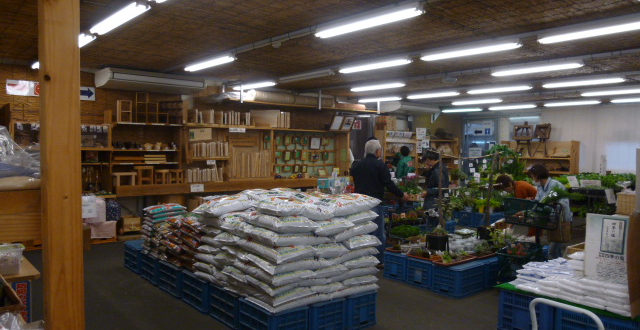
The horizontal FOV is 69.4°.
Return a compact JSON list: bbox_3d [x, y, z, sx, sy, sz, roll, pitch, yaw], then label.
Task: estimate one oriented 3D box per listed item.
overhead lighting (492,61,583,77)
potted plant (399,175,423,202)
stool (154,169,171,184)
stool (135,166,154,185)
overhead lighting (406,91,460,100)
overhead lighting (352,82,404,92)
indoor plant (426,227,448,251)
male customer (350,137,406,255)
[{"bbox_3d":[2.858,-1.293,6.172,0.170,0.100,1.220,-1,3,-43],"label":"overhead lighting"},{"bbox_3d":[1.312,0.341,6.700,0.340,0.370,0.280,1,2,0],"label":"potted plant"},{"bbox_3d":[-2.675,0.204,7.850,0.210,0.235,0.190,-2,3,-41],"label":"stool"},{"bbox_3d":[-2.937,0.179,7.752,0.265,0.315,0.230,-1,3,-43],"label":"stool"},{"bbox_3d":[2.242,-1.420,9.305,0.165,0.085,1.230,-1,3,-44],"label":"overhead lighting"},{"bbox_3d":[1.008,-1.392,8.185,0.170,0.100,1.220,-1,3,-43],"label":"overhead lighting"},{"bbox_3d":[1.487,0.933,5.850,0.270,0.330,0.270,1,2,0],"label":"indoor plant"},{"bbox_3d":[0.807,0.494,6.133,0.520,1.680,0.600,3,3,40],"label":"male customer"}]

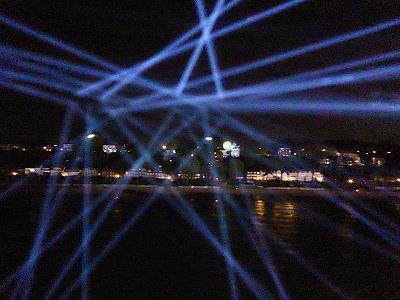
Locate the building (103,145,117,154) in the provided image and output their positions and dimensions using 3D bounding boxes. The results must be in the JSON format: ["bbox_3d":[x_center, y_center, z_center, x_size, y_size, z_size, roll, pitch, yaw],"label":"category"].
[{"bbox_3d":[-111.630,-0.310,356.360,16.110,10.300,12.720,1,-6,-7],"label":"building"}]

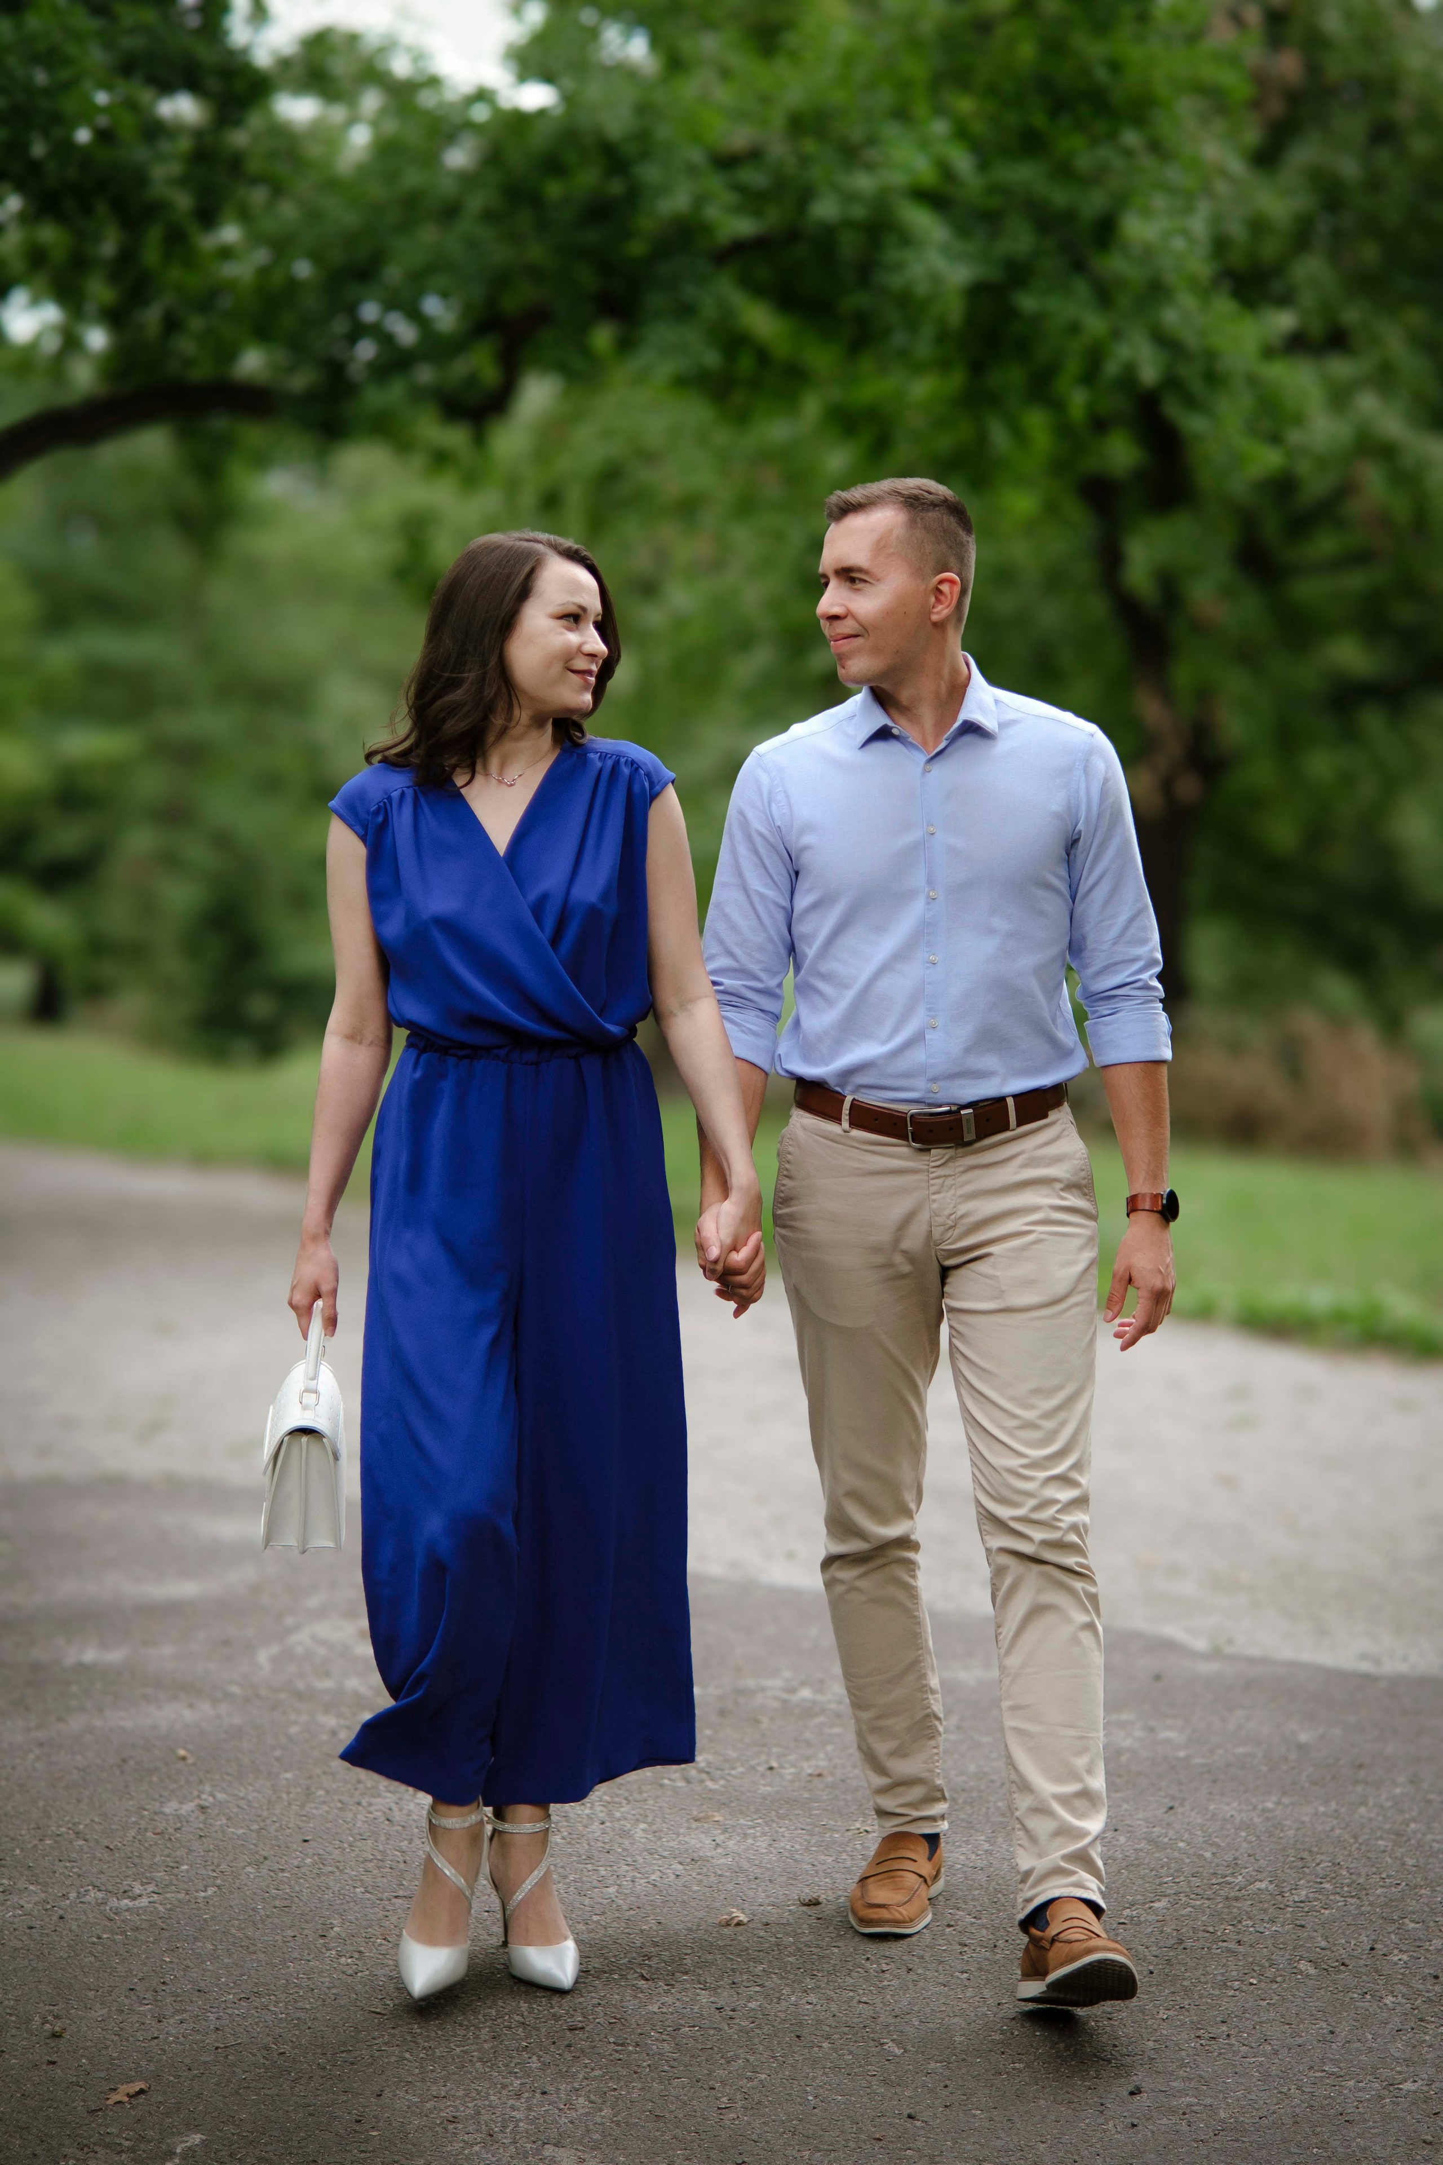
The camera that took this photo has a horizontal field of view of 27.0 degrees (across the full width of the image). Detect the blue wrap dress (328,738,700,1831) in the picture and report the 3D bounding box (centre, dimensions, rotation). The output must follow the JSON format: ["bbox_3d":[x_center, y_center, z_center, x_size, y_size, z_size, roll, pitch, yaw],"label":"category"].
[{"bbox_3d":[-0.249,0.215,3.592,0.435,1.250,0.360,0,2,-3],"label":"blue wrap dress"}]

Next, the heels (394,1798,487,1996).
[{"bbox_3d":[-0.339,0.981,3.620,0.088,0.190,0.215,0,2,9],"label":"heels"}]

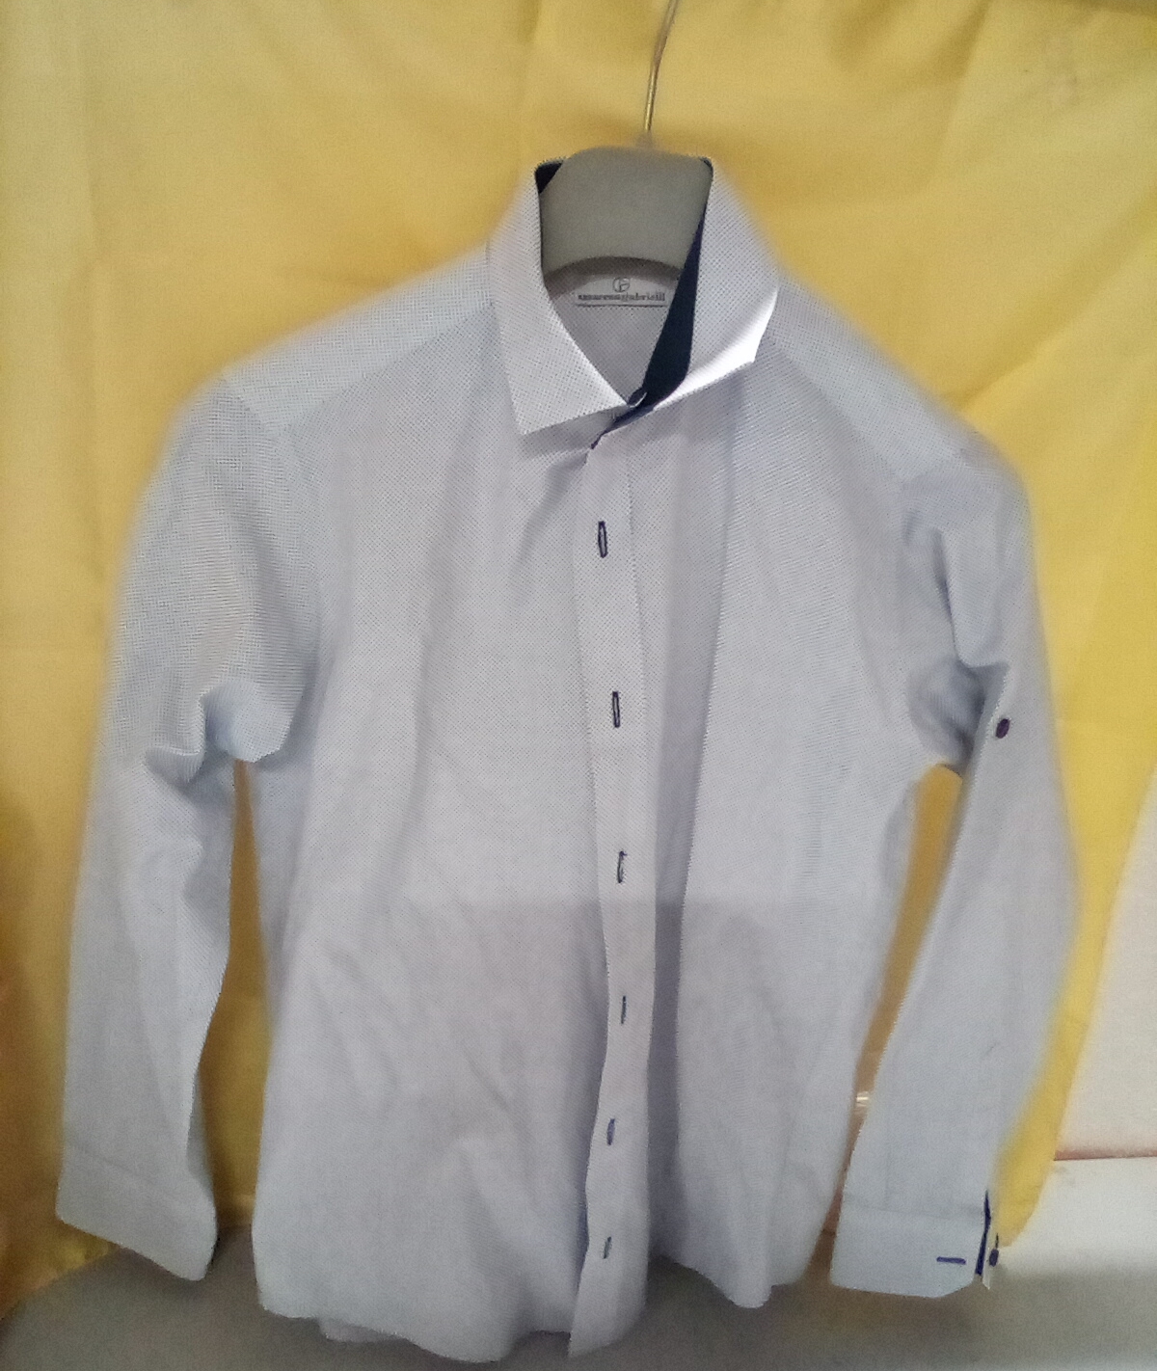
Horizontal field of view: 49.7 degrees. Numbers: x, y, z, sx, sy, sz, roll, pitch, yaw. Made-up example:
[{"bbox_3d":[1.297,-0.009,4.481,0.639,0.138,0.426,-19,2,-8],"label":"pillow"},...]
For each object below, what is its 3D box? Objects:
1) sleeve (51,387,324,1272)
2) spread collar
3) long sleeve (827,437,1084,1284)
[{"bbox_3d":[-0.211,0.096,0.673,0.125,0.520,0.110,9,20,-5],"label":"sleeve"},{"bbox_3d":[0.023,-0.180,0.572,0.131,0.120,0.120,4,21,-3],"label":"spread collar"},{"bbox_3d":[0.204,0.122,0.695,0.130,0.520,0.110,0,21,-2],"label":"long sleeve"}]

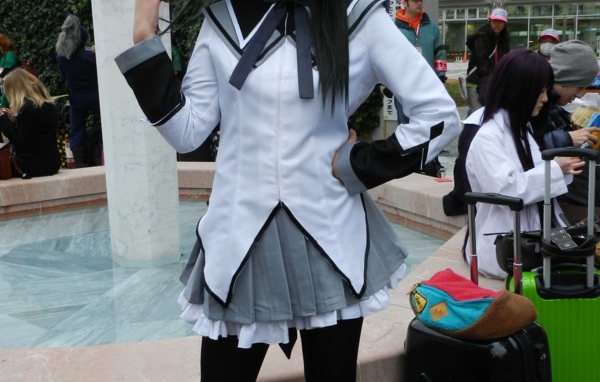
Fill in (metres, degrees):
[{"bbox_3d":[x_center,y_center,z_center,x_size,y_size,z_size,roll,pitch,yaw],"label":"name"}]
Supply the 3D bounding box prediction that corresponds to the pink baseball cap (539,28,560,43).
[{"bbox_3d":[2.362,-1.467,7.000,0.180,0.140,0.250,-1,11,3],"label":"pink baseball cap"}]

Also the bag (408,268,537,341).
[{"bbox_3d":[0.476,0.308,1.983,0.330,0.140,0.180,2,12,19],"label":"bag"}]

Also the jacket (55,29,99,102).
[{"bbox_3d":[-1.998,-1.137,6.700,0.440,0.670,0.300,4,12,26],"label":"jacket"}]

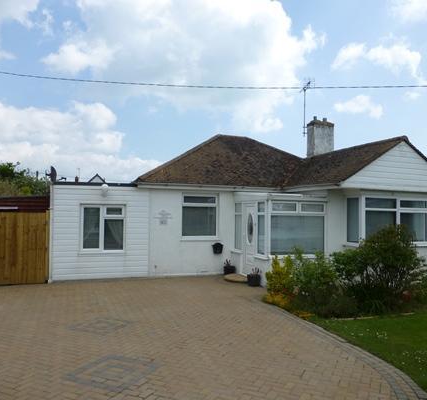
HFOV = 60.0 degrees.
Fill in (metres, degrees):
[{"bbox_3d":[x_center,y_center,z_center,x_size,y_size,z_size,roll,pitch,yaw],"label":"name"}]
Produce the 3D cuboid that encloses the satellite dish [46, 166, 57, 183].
[{"bbox_3d":[-4.646,-0.731,10.600,0.340,0.460,0.480,2,-2,-21],"label":"satellite dish"}]

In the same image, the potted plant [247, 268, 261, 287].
[{"bbox_3d":[1.098,2.071,9.900,0.356,0.471,0.360,2,-2,-20],"label":"potted plant"}]

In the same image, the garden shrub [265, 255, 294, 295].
[{"bbox_3d":[1.509,1.731,8.450,0.608,0.969,0.600,1,-1,0],"label":"garden shrub"}]

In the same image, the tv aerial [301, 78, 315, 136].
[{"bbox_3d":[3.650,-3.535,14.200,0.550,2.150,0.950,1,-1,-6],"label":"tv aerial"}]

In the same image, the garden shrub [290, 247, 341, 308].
[{"bbox_3d":[2.172,1.619,7.950,1.022,1.151,0.950,2,-2,-20],"label":"garden shrub"}]

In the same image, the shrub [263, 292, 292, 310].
[{"bbox_3d":[1.316,2.029,7.600,0.547,0.290,0.600,2,-2,-20],"label":"shrub"}]

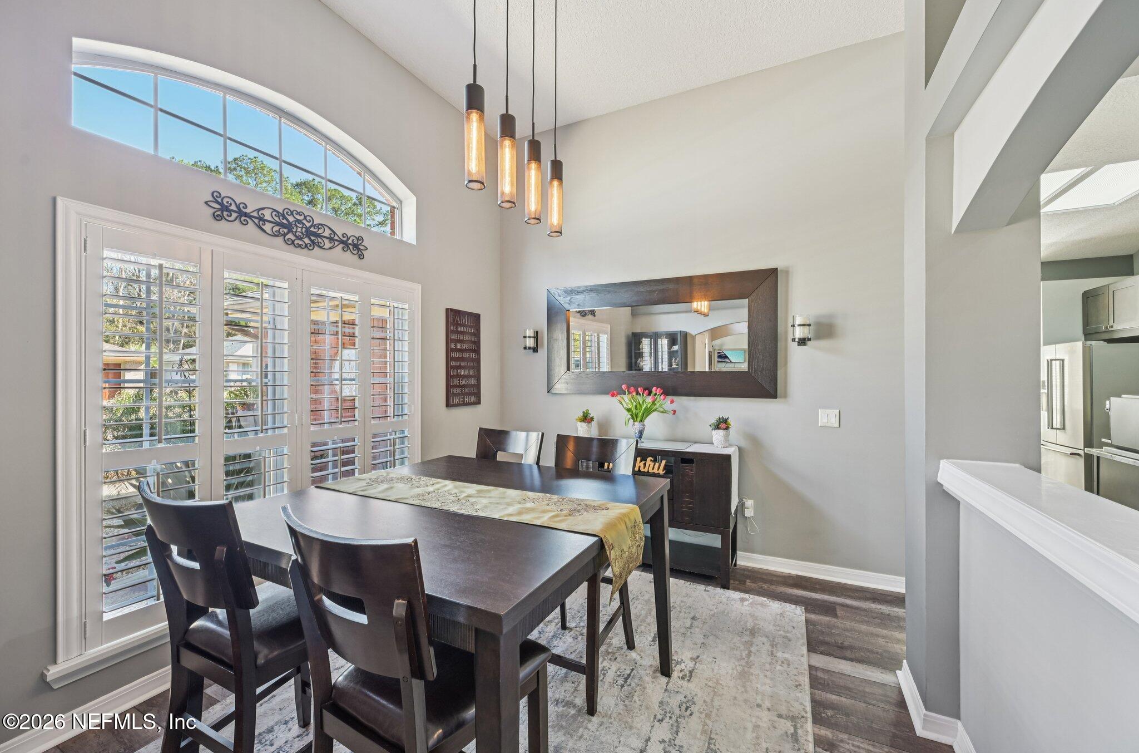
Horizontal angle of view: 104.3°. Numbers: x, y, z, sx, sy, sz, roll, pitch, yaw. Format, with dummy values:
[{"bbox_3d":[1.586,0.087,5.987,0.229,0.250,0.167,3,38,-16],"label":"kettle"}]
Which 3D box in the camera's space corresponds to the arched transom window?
[{"bbox_3d":[-1.701,-1.270,2.617,0.070,0.565,1.790,0,0,27],"label":"arched transom window"}]

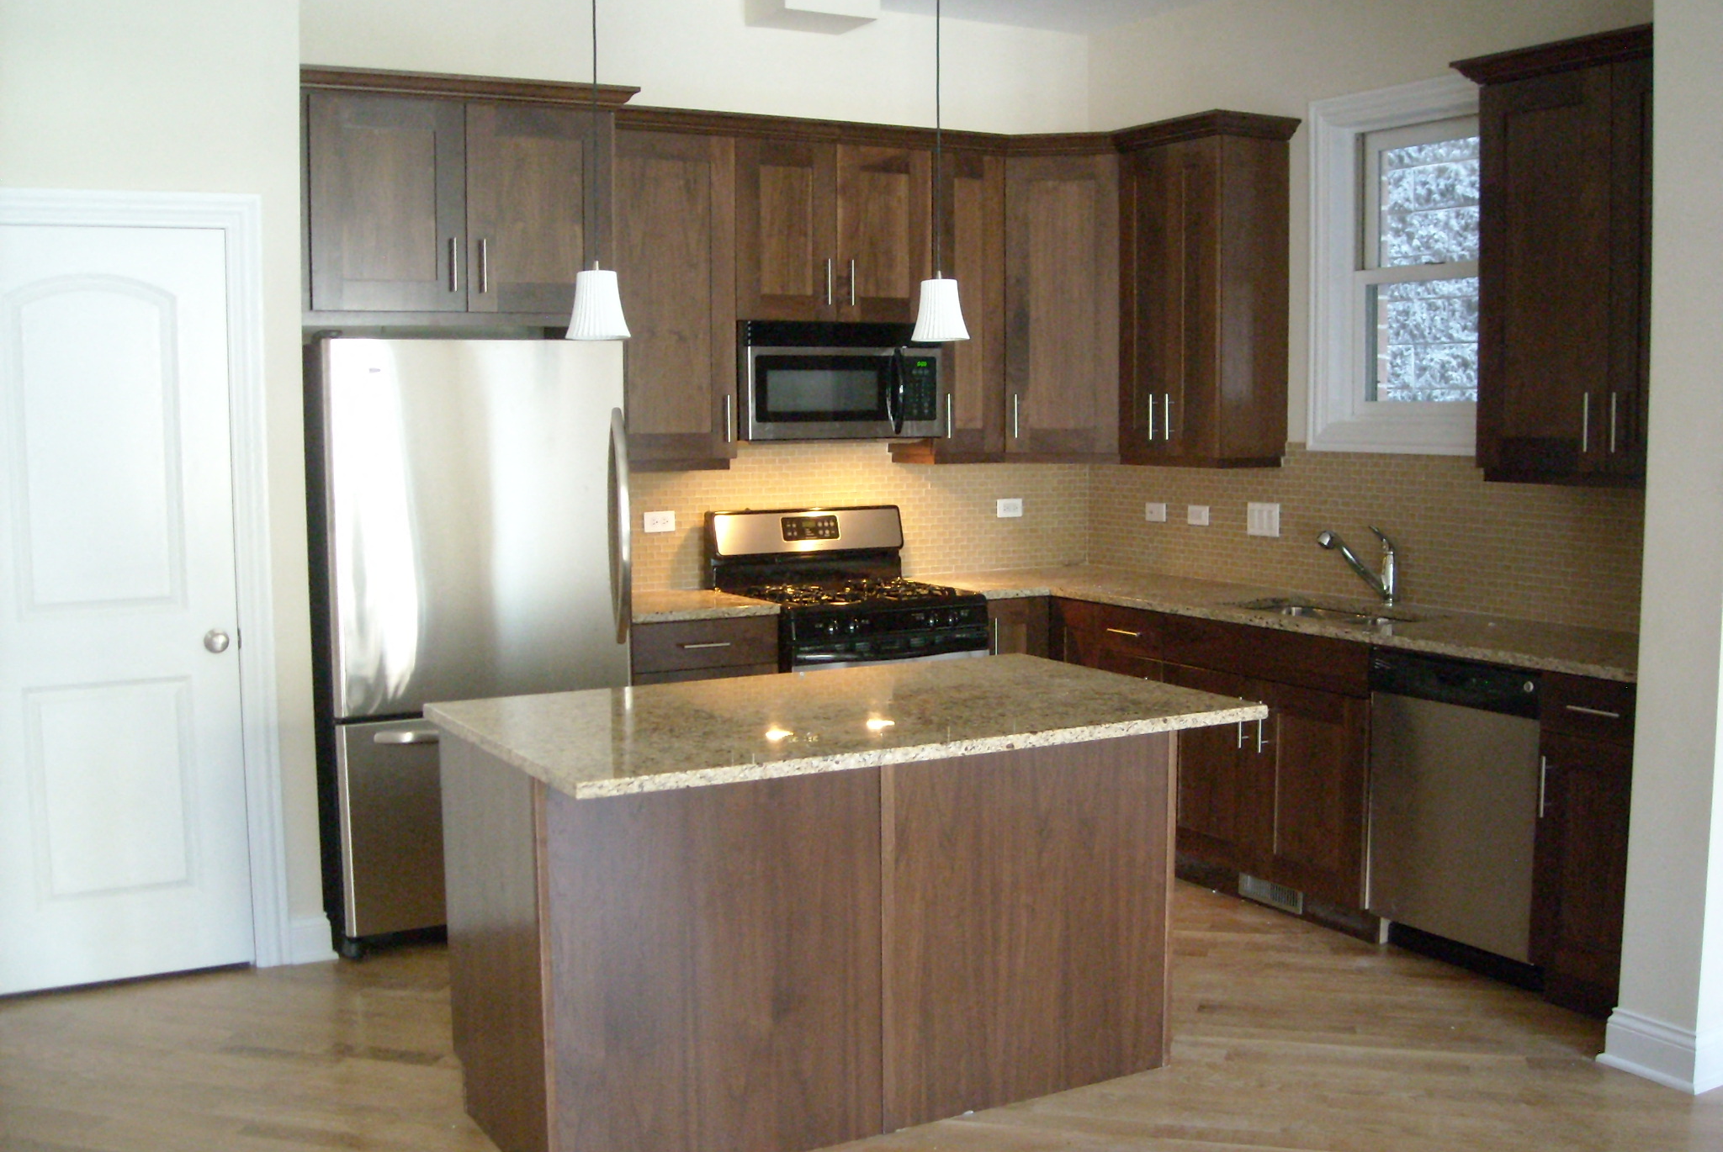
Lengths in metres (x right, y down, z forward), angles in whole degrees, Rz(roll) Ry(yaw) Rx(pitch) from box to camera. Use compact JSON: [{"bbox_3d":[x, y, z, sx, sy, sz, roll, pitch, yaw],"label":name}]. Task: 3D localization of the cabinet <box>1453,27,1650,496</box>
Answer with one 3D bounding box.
[{"bbox_3d":[2.002,-0.815,4.550,0.405,1.153,0.855,-3,6,-29],"label":"cabinet"}]

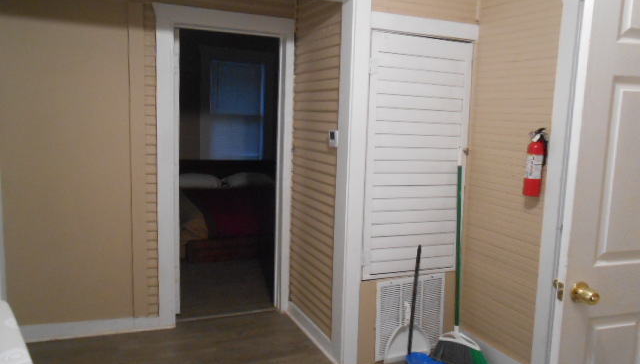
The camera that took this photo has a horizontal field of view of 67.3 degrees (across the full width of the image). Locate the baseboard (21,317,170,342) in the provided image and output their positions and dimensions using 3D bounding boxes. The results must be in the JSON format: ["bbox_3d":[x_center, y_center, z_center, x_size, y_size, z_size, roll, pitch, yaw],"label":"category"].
[{"bbox_3d":[-1.452,0.958,3.179,0.920,0.102,0.022,-1,7,-21],"label":"baseboard"}]

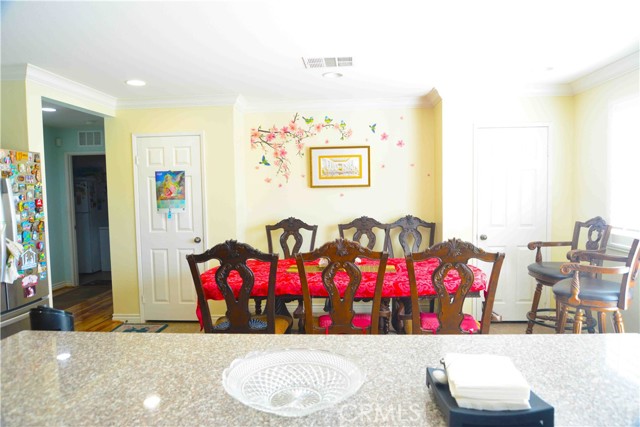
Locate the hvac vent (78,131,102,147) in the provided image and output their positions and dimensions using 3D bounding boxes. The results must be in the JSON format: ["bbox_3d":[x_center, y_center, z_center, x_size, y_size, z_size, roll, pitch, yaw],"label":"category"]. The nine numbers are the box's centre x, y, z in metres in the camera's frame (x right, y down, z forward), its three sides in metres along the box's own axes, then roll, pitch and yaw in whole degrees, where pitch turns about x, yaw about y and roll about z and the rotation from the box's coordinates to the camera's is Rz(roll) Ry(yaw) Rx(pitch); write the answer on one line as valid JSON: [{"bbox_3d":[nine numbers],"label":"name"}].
[{"bbox_3d":[-3.486,-1.136,6.473,0.370,0.232,0.025,-1,3,4],"label":"hvac vent"}]

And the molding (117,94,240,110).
[{"bbox_3d":[-1.548,-1.190,4.580,1.417,0.092,0.092,-1,3,4],"label":"molding"}]

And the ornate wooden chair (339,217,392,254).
[{"bbox_3d":[0.465,0.630,4.372,0.550,1.155,0.600,-1,3,4],"label":"ornate wooden chair"}]

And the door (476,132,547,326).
[{"bbox_3d":[2.021,0.144,4.505,0.740,2.050,0.060,-1,3,4],"label":"door"}]

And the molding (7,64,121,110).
[{"bbox_3d":[-2.249,-1.142,3.982,0.100,0.092,1.385,-1,3,4],"label":"molding"}]

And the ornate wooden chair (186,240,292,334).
[{"bbox_3d":[-0.498,0.717,2.919,0.575,1.136,0.620,-1,3,4],"label":"ornate wooden chair"}]

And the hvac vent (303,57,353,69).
[{"bbox_3d":[0.081,-1.186,3.376,0.408,0.020,0.305,-1,3,4],"label":"hvac vent"}]

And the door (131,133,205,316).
[{"bbox_3d":[-1.660,0.196,4.751,0.760,2.060,0.060,-1,3,4],"label":"door"}]

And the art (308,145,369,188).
[{"bbox_3d":[0.236,-0.533,4.938,0.698,0.471,0.030,-1,3,4],"label":"art"}]

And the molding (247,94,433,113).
[{"bbox_3d":[0.192,-1.239,4.867,2.215,0.092,0.092,-1,3,4],"label":"molding"}]

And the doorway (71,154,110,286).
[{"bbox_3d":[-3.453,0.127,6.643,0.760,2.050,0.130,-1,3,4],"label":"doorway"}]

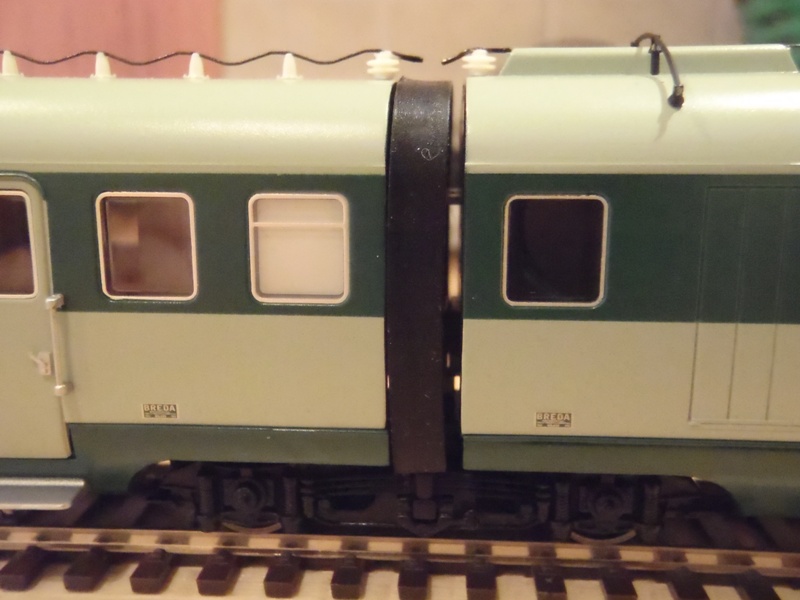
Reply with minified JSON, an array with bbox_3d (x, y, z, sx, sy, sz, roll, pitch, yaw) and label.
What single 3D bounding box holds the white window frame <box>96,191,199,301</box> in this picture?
[{"bbox_3d":[-0.023,-0.005,0.076,0.009,0.010,0.001,1,10,3],"label":"white window frame"}]

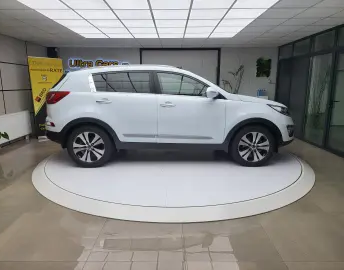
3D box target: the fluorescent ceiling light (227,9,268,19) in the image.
[{"bbox_3d":[1.202,-2.003,4.119,0.595,0.050,0.595,0,11,0],"label":"fluorescent ceiling light"}]

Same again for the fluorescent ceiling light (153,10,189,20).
[{"bbox_3d":[-0.003,-2.003,4.119,0.595,0.050,0.595,0,11,0],"label":"fluorescent ceiling light"}]

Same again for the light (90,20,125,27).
[{"bbox_3d":[-1.200,-2.120,4.708,0.595,0.050,0.595,0,11,0],"label":"light"}]

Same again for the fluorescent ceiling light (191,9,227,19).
[{"bbox_3d":[0.599,-2.003,4.119,0.595,0.050,0.595,0,11,0],"label":"fluorescent ceiling light"}]

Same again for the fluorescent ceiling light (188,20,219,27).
[{"bbox_3d":[0.602,-2.120,4.708,0.595,0.050,0.595,0,11,0],"label":"fluorescent ceiling light"}]

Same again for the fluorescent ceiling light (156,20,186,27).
[{"bbox_3d":[0.000,-2.120,4.708,0.595,0.050,0.595,0,11,0],"label":"fluorescent ceiling light"}]

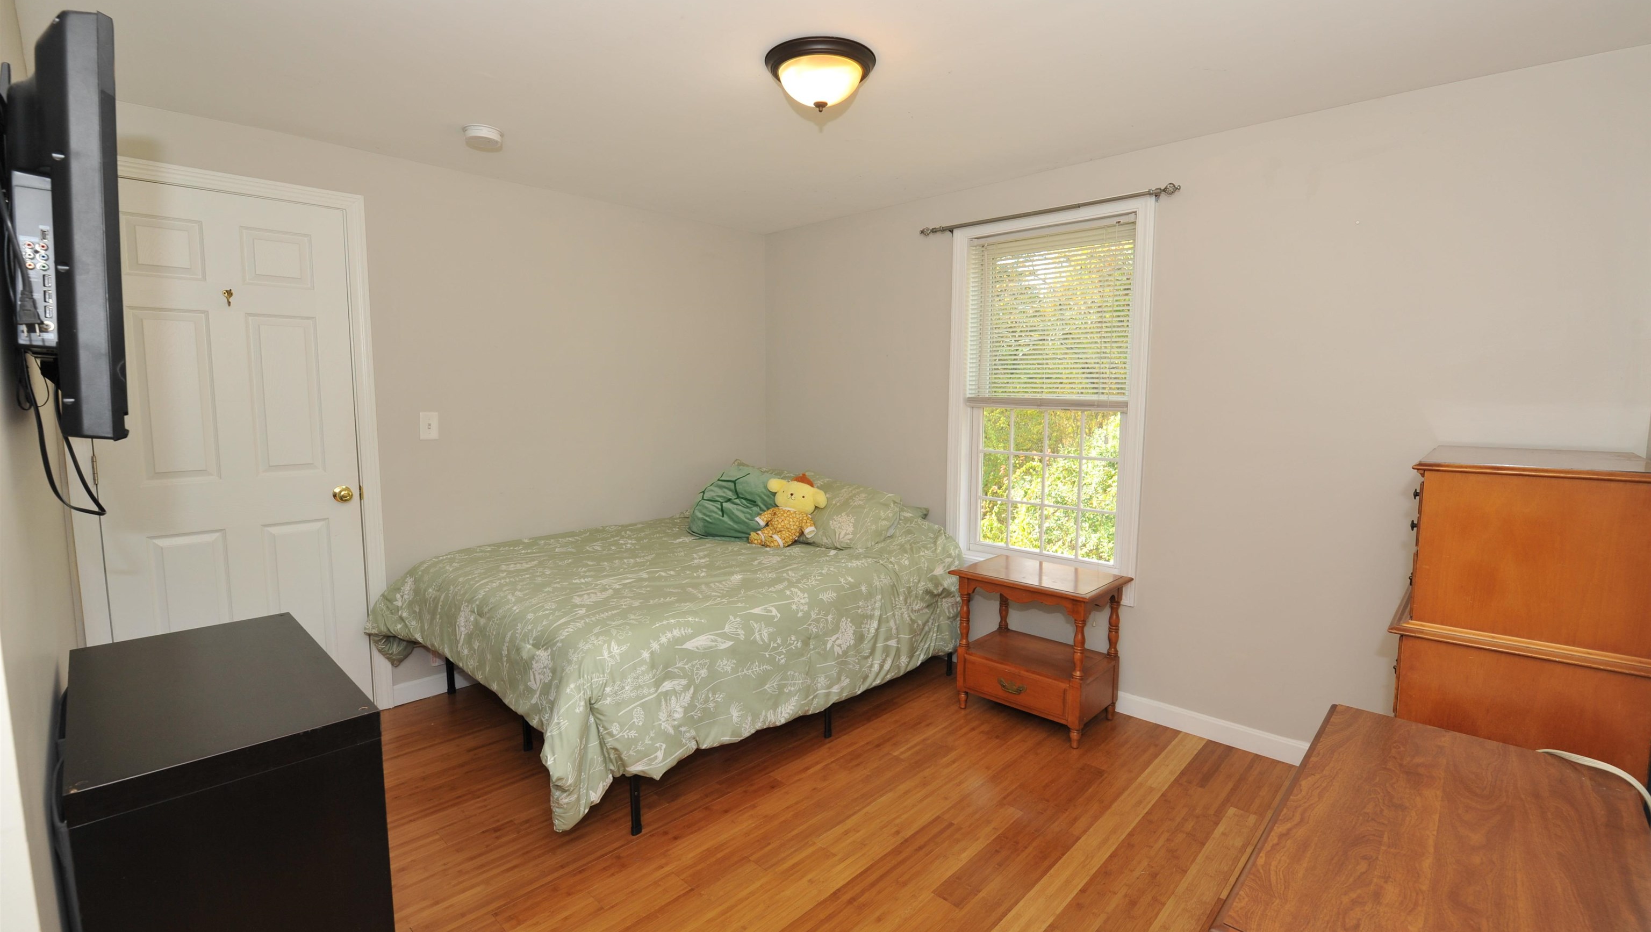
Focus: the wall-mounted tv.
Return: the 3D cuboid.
[{"bbox_3d":[-1.271,-0.337,1.158,0.850,0.545,0.100,6,6,43],"label":"wall-mounted tv"}]

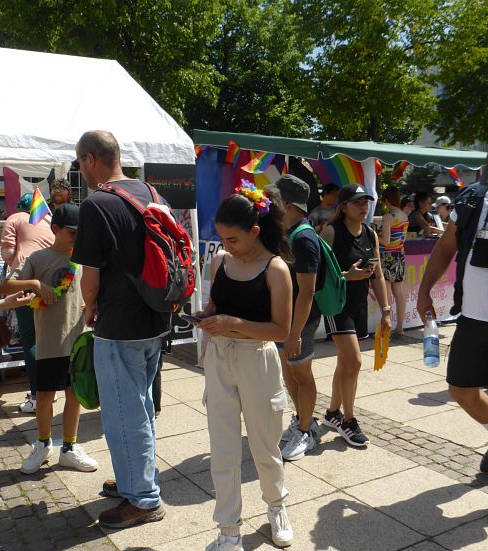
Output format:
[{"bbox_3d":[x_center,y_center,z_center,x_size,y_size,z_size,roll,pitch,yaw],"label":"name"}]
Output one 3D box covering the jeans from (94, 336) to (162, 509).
[{"bbox_3d":[-0.558,0.624,3.050,0.340,0.940,0.420,0,6,10],"label":"jeans"}]

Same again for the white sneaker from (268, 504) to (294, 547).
[{"bbox_3d":[0.161,1.120,2.930,0.098,0.110,0.270,0,6,-5],"label":"white sneaker"}]

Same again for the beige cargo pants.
[{"bbox_3d":[0.011,0.688,2.770,0.370,0.860,0.310,3,7,30],"label":"beige cargo pants"}]

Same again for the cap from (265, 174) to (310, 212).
[{"bbox_3d":[0.268,-0.499,3.870,0.290,0.190,0.260,15,6,-17],"label":"cap"}]

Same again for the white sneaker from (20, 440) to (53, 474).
[{"bbox_3d":[-1.180,1.040,3.675,0.097,0.110,0.255,2,6,14],"label":"white sneaker"}]

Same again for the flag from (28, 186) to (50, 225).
[{"bbox_3d":[-1.179,-0.402,3.650,0.140,0.170,0.050,-25,0,5],"label":"flag"}]

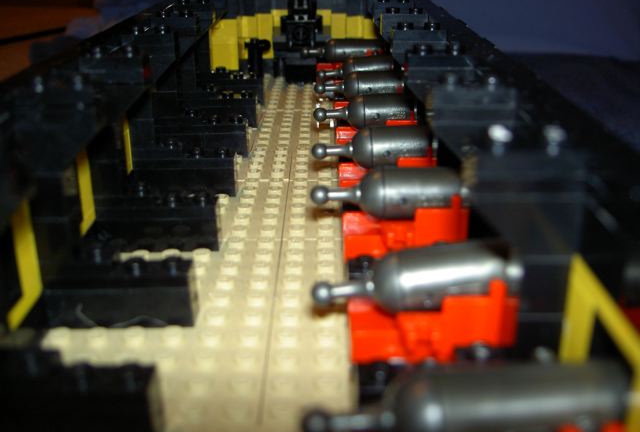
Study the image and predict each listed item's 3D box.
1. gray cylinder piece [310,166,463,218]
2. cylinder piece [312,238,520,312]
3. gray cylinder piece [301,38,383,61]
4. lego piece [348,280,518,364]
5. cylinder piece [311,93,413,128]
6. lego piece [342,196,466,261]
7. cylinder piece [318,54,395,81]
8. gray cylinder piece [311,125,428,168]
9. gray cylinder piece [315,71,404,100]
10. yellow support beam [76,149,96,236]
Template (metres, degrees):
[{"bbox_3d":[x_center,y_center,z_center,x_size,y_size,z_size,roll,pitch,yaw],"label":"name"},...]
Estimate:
[{"bbox_3d":[0.016,-0.005,0.161,0.036,0.012,0.012,-1,23,0],"label":"gray cylinder piece"},{"bbox_3d":[0.017,0.011,0.124,0.037,0.012,0.012,-9,22,4],"label":"cylinder piece"},{"bbox_3d":[0.010,-0.079,0.347,0.037,0.012,0.012,-1,23,1],"label":"gray cylinder piece"},{"bbox_3d":[0.020,0.016,0.126,0.029,0.014,0.016,0,23,0],"label":"lego piece"},{"bbox_3d":[0.016,-0.034,0.236,0.036,0.012,0.012,-3,23,1],"label":"cylinder piece"},{"bbox_3d":[0.020,0.000,0.163,0.029,0.014,0.016,0,23,0],"label":"lego piece"},{"bbox_3d":[0.017,-0.063,0.310,0.036,0.012,0.012,-7,23,3],"label":"cylinder piece"},{"bbox_3d":[0.016,-0.019,0.199,0.036,0.012,0.012,-3,23,1],"label":"gray cylinder piece"},{"bbox_3d":[0.016,-0.049,0.273,0.036,0.012,0.012,-3,23,1],"label":"gray cylinder piece"},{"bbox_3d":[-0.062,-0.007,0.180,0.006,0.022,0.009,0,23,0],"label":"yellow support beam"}]

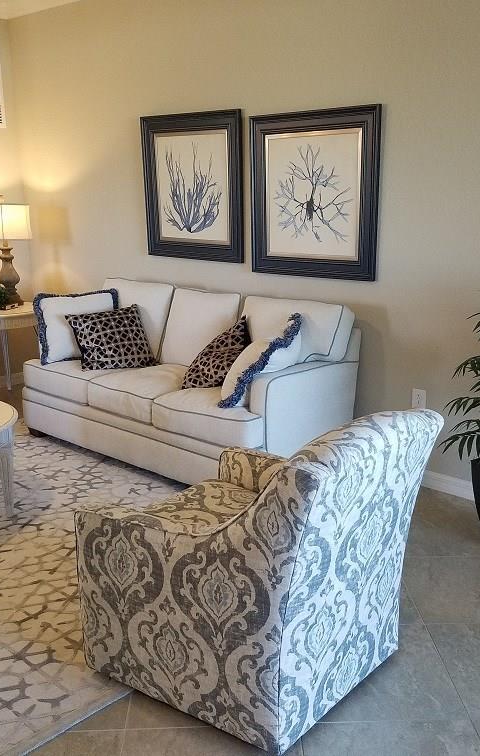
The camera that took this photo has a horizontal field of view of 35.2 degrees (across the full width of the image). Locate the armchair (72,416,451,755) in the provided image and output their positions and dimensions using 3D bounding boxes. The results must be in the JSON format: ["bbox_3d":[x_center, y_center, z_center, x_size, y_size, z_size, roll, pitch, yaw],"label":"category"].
[{"bbox_3d":[0.072,0.511,2.388,0.858,0.913,0.780,11,19,38],"label":"armchair"}]

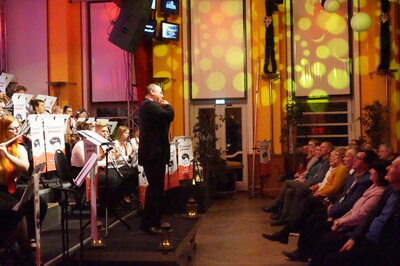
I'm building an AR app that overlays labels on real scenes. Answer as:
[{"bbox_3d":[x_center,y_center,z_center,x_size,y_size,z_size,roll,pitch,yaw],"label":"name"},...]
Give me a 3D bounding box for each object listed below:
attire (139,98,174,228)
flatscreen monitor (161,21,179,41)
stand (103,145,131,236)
[{"bbox_3d":[-0.512,0.301,5.950,0.420,1.760,0.540,-1,-1,-12],"label":"attire"},{"bbox_3d":[-0.607,-1.991,9.830,0.410,0.340,0.070,-1,5,-38],"label":"flatscreen monitor"},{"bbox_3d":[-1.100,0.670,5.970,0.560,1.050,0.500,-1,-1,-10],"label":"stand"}]

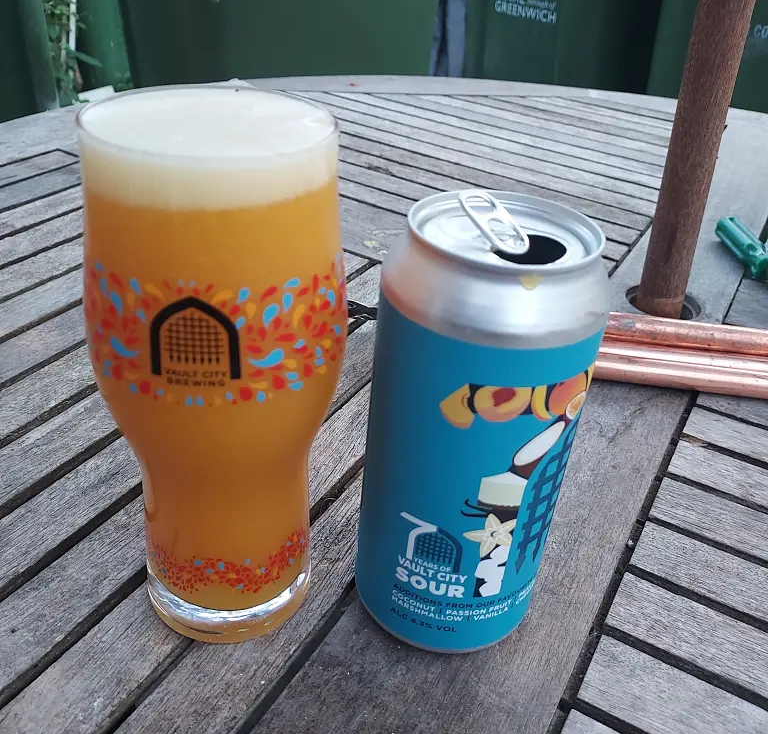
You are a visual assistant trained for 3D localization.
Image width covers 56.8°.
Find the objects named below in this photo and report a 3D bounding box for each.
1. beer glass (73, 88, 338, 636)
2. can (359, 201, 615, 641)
[{"bbox_3d":[-0.050,0.010,0.223,0.074,0.172,0.074,-3,34,-13],"label":"beer glass"},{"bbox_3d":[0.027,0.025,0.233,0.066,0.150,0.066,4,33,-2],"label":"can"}]

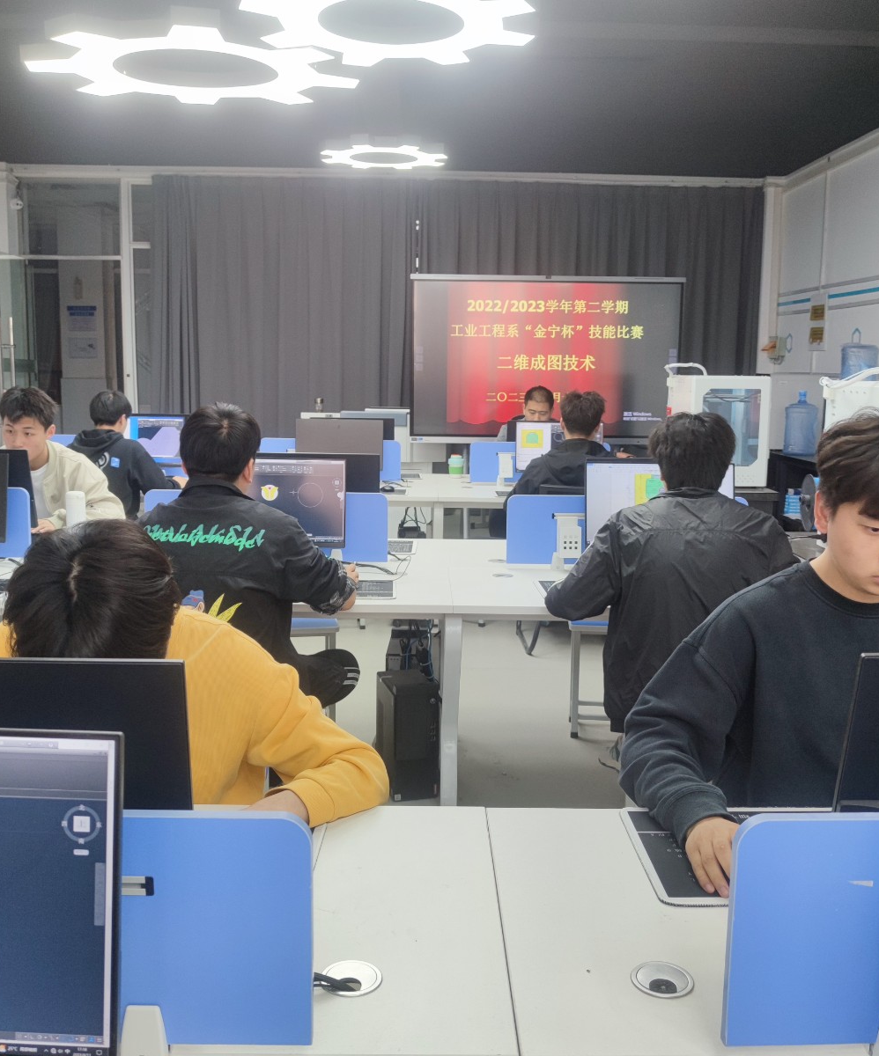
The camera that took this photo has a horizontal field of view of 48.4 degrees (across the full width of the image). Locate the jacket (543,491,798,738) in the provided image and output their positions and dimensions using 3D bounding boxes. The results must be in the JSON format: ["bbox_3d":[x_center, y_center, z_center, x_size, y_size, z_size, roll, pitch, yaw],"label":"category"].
[{"bbox_3d":[0.655,0.198,2.710,0.680,0.660,0.500,0,9,-1],"label":"jacket"}]

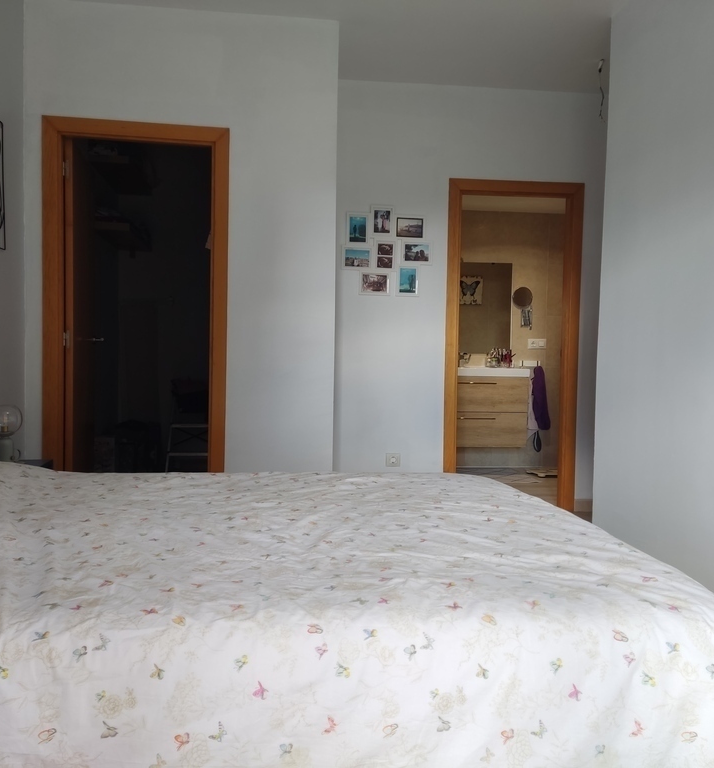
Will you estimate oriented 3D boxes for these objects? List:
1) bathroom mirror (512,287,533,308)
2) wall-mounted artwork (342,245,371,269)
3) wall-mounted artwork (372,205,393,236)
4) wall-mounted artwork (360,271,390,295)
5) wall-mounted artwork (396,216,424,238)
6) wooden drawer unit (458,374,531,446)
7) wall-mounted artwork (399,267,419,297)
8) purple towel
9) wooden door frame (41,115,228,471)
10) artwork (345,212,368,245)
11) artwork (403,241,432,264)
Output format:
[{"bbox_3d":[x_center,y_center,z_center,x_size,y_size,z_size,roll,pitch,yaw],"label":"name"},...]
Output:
[{"bbox_3d":[1.401,-0.731,6.252,0.189,0.185,0.030,1,3,-8],"label":"bathroom mirror"},{"bbox_3d":[-0.002,-0.761,4.430,0.179,0.144,0.020,1,3,-8],"label":"wall-mounted artwork"},{"bbox_3d":[0.153,-0.976,4.425,0.137,0.191,0.022,1,3,-8],"label":"wall-mounted artwork"},{"bbox_3d":[0.111,-0.607,4.453,0.195,0.145,0.020,1,3,-8],"label":"wall-mounted artwork"},{"bbox_3d":[0.317,-0.942,4.450,0.177,0.137,0.022,1,3,-8],"label":"wall-mounted artwork"},{"bbox_3d":[0.927,0.217,6.163,0.882,0.575,0.441,1,3,-8],"label":"wooden drawer unit"},{"bbox_3d":[0.309,-0.621,4.480,0.142,0.181,0.020,1,3,-8],"label":"wall-mounted artwork"},{"bbox_3d":[1.589,0.125,6.360,0.175,0.551,0.090,1,3,-8],"label":"purple towel"},{"bbox_3d":[-1.056,-0.208,3.576,0.850,2.058,0.118,1,3,-8],"label":"wooden door frame"},{"bbox_3d":[-0.001,-0.928,4.422,0.134,0.193,0.020,1,3,-8],"label":"artwork"},{"bbox_3d":[0.367,-0.792,4.464,0.178,0.146,0.022,1,3,-8],"label":"artwork"}]

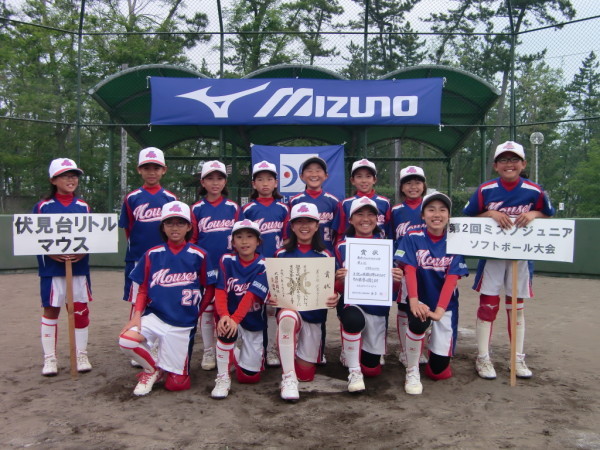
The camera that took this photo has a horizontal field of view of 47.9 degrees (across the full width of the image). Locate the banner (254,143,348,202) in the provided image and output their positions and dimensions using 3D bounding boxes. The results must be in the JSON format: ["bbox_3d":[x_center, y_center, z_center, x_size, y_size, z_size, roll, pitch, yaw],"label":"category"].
[{"bbox_3d":[-0.028,-0.876,12.600,1.740,1.220,0.040,0,1,1],"label":"banner"}]

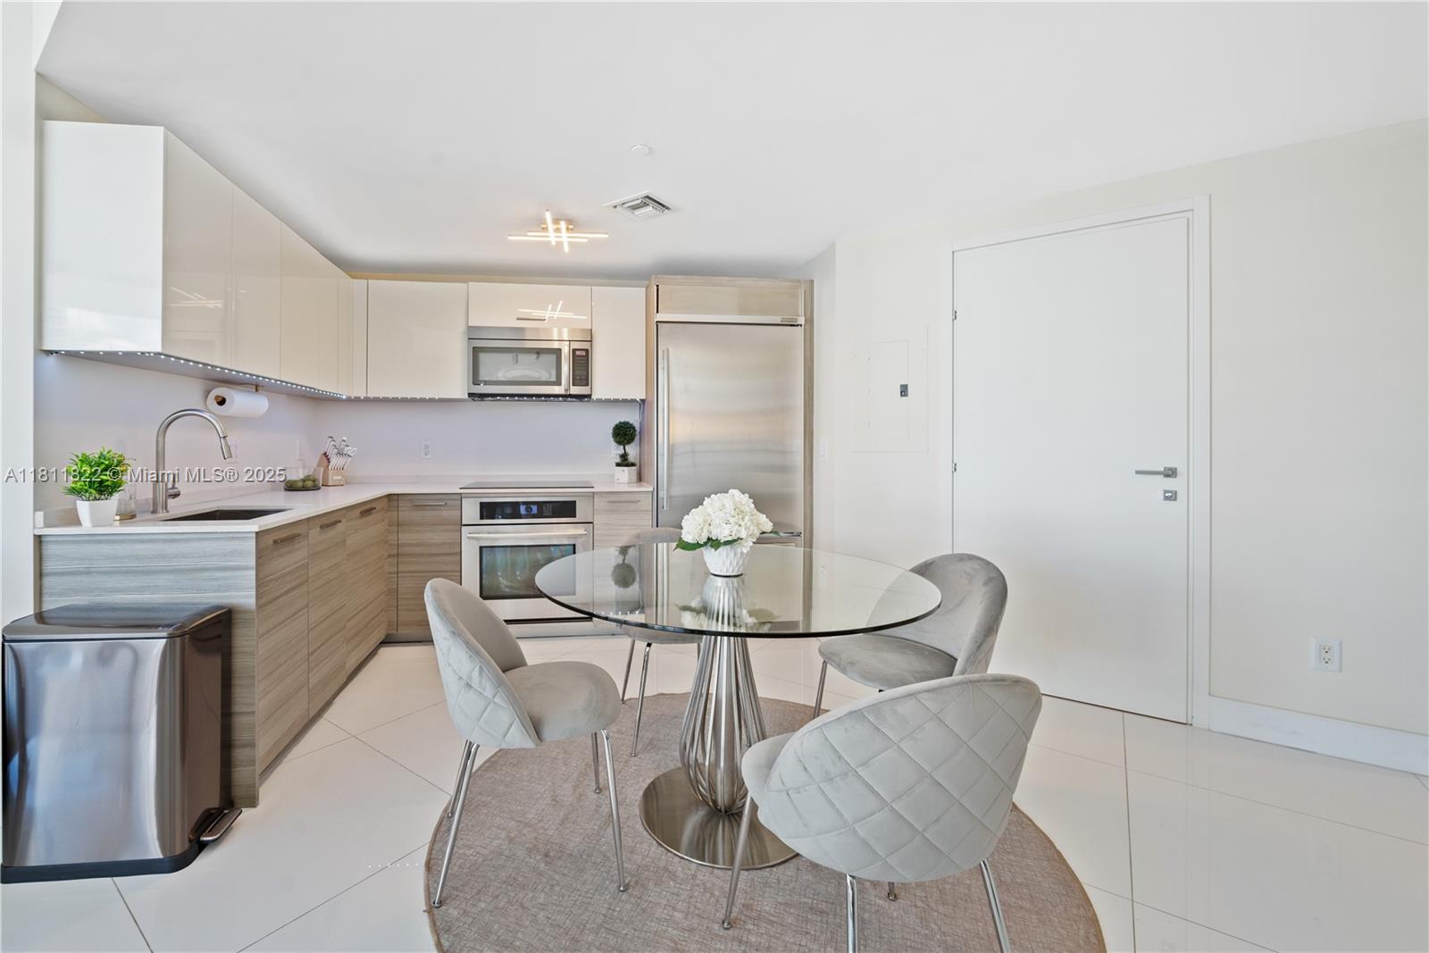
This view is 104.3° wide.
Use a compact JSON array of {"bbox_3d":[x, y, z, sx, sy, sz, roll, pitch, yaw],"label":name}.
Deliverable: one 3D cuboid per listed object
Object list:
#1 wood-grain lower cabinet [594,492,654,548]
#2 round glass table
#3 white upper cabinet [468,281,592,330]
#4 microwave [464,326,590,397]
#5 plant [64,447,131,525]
[{"bbox_3d":[-0.586,0.475,3.660,0.360,0.770,0.580,0,2,-7],"label":"wood-grain lower cabinet"},{"bbox_3d":[0.045,0.683,1.780,1.180,0.745,1.180,0,2,0],"label":"round glass table"},{"bbox_3d":[-1.153,-1.033,3.582,0.749,0.272,0.346,0,3,-8],"label":"white upper cabinet"},{"bbox_3d":[-1.175,-0.733,3.680,0.756,0.430,0.410,0,2,-7],"label":"microwave"},{"bbox_3d":[-1.990,0.033,1.790,0.160,0.255,0.160,0,2,-11],"label":"plant"}]

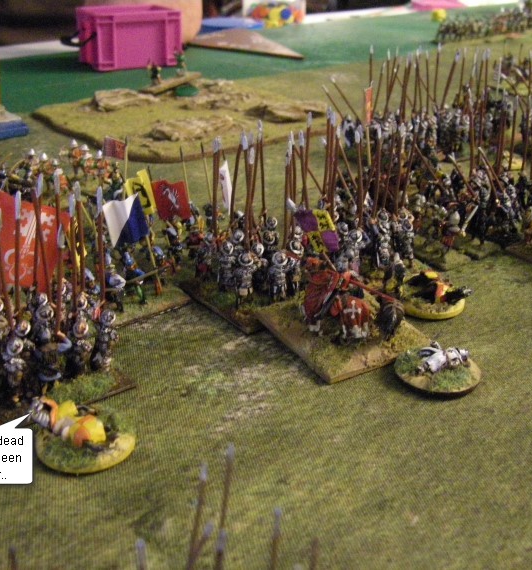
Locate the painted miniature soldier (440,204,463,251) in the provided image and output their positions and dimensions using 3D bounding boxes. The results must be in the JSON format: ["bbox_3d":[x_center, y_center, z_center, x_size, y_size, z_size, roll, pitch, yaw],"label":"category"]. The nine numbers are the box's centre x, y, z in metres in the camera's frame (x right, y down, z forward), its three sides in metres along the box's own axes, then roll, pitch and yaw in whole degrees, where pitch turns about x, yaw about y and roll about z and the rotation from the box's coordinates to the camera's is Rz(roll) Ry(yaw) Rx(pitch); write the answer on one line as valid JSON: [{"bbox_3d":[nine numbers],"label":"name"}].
[{"bbox_3d":[0.074,-0.023,0.332,0.009,0.020,0.009,-18,31,-33],"label":"painted miniature soldier"}]

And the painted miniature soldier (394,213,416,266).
[{"bbox_3d":[0.051,-0.016,0.309,0.007,0.018,0.007,-14,33,-28],"label":"painted miniature soldier"}]

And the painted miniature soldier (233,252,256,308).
[{"bbox_3d":[-0.007,-0.002,0.290,0.009,0.020,0.007,-15,30,-28],"label":"painted miniature soldier"}]

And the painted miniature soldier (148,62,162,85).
[{"bbox_3d":[-0.066,-0.125,0.495,0.009,0.011,0.006,3,28,0],"label":"painted miniature soldier"}]

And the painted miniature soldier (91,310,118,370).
[{"bbox_3d":[-0.049,0.017,0.251,0.009,0.021,0.008,-15,30,-28],"label":"painted miniature soldier"}]

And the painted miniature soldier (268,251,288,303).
[{"bbox_3d":[0.004,-0.003,0.293,0.008,0.019,0.007,-15,30,-28],"label":"painted miniature soldier"}]

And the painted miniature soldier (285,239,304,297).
[{"bbox_3d":[0.010,-0.006,0.285,0.006,0.019,0.007,-15,33,-29],"label":"painted miniature soldier"}]

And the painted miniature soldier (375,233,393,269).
[{"bbox_3d":[0.043,-0.014,0.307,0.006,0.016,0.006,-14,33,-28],"label":"painted miniature soldier"}]

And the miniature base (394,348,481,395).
[{"bbox_3d":[0.053,0.026,0.257,0.026,0.003,0.026,0,26,0],"label":"miniature base"}]

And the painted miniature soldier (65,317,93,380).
[{"bbox_3d":[-0.056,0.019,0.248,0.009,0.019,0.008,-15,30,-28],"label":"painted miniature soldier"}]

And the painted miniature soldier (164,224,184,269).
[{"bbox_3d":[-0.035,-0.015,0.319,0.008,0.017,0.008,-18,31,-33],"label":"painted miniature soldier"}]

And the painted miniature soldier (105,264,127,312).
[{"bbox_3d":[-0.049,0.001,0.272,0.008,0.014,0.006,-16,33,-30],"label":"painted miniature soldier"}]

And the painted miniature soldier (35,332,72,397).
[{"bbox_3d":[-0.062,0.022,0.241,0.011,0.020,0.009,-15,30,-28],"label":"painted miniature soldier"}]

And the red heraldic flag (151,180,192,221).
[{"bbox_3d":[-0.035,-0.031,0.311,0.012,0.016,0.004,-9,27,-3],"label":"red heraldic flag"}]

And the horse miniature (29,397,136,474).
[{"bbox_3d":[-0.047,0.037,0.214,0.026,0.009,0.025,20,33,29],"label":"horse miniature"}]

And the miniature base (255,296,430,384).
[{"bbox_3d":[0.025,0.014,0.270,0.041,0.003,0.042,-14,33,-28],"label":"miniature base"}]

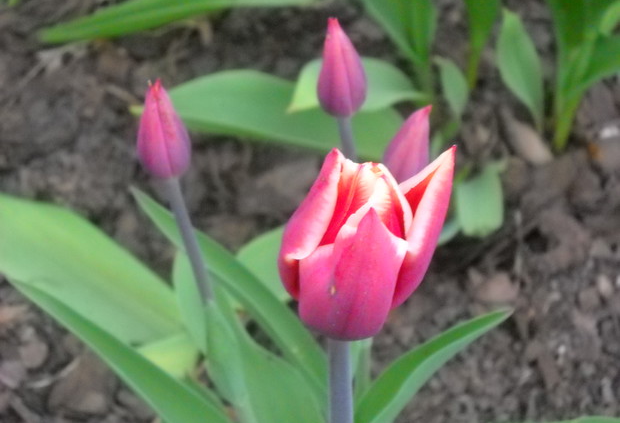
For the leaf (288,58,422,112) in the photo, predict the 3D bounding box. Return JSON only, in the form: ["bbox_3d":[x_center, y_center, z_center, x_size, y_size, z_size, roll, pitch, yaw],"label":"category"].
[{"bbox_3d":[0.026,-0.069,1.030,0.076,0.022,0.026,0,37,0],"label":"leaf"}]

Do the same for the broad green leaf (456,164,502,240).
[{"bbox_3d":[0.089,-0.005,0.990,0.026,0.030,0.022,0,37,0],"label":"broad green leaf"}]

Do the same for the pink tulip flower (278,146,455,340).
[{"bbox_3d":[0.020,0.012,0.680,0.063,0.065,0.060,0,37,0],"label":"pink tulip flower"}]

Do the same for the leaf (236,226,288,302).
[{"bbox_3d":[-0.018,0.026,0.880,0.036,0.038,0.026,0,37,0],"label":"leaf"}]

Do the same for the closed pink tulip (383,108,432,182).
[{"bbox_3d":[0.041,-0.026,0.780,0.022,0.046,0.022,11,36,-8],"label":"closed pink tulip"}]

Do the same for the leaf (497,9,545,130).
[{"bbox_3d":[0.119,-0.080,1.060,0.024,0.072,0.016,-13,36,10],"label":"leaf"}]

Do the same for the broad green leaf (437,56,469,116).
[{"bbox_3d":[0.079,-0.069,1.040,0.017,0.038,0.012,-12,36,9],"label":"broad green leaf"}]

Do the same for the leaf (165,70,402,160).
[{"bbox_3d":[-0.018,-0.052,1.000,0.138,0.030,0.044,-5,37,4],"label":"leaf"}]

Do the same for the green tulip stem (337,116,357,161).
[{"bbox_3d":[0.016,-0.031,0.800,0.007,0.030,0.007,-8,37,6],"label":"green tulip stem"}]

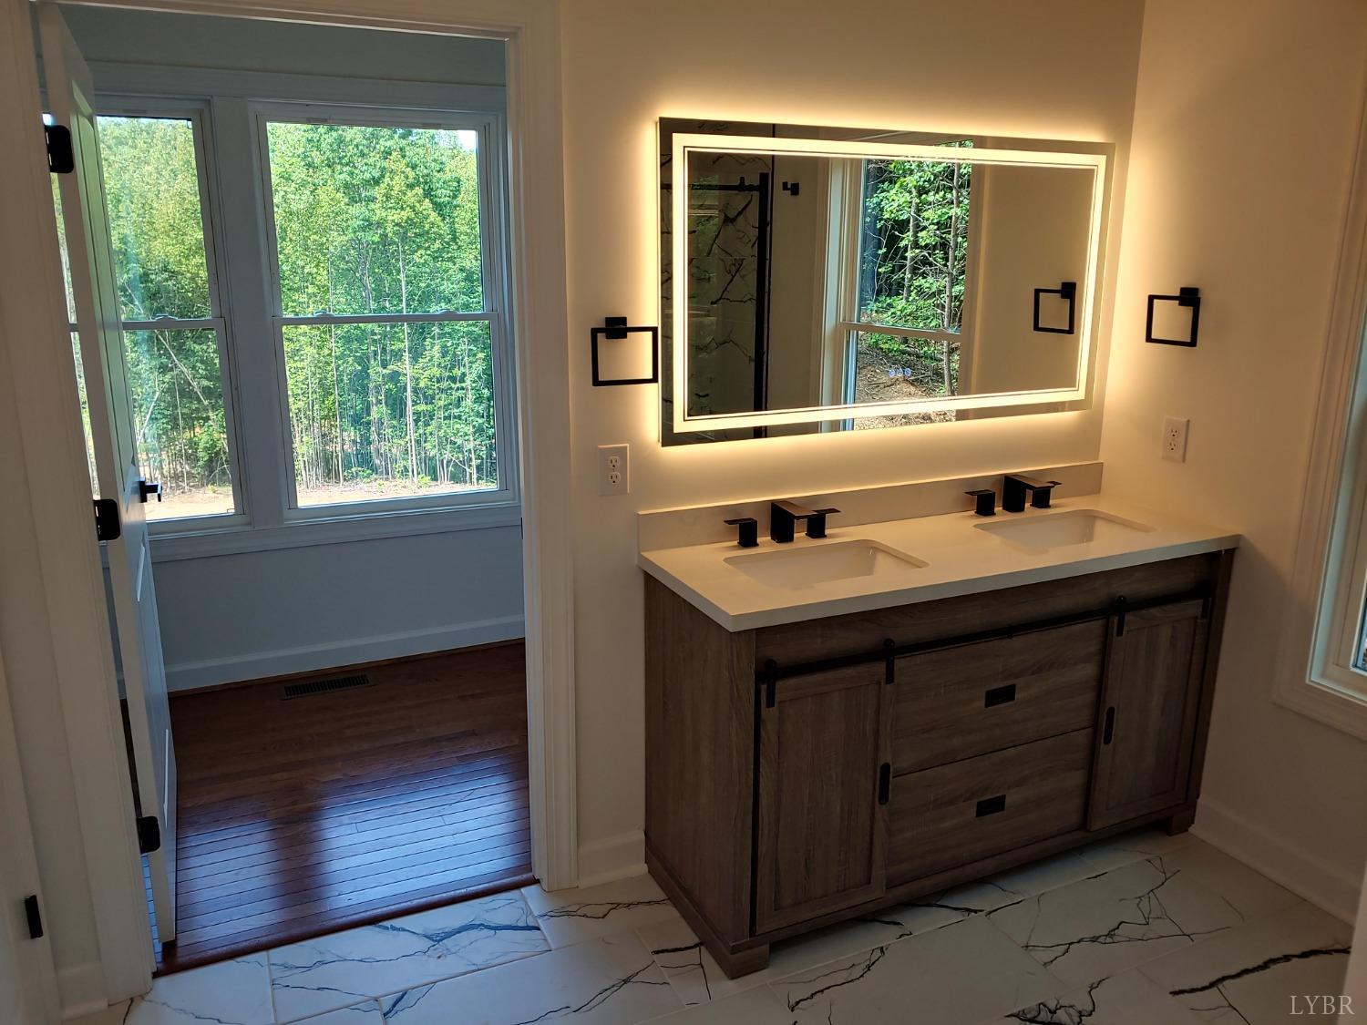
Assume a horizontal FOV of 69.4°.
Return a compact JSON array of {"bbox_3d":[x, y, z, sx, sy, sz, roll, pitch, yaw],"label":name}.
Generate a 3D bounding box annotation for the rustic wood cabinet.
[{"bbox_3d":[0.693,0.529,2.688,1.509,0.857,0.496,-6,15,-24],"label":"rustic wood cabinet"}]

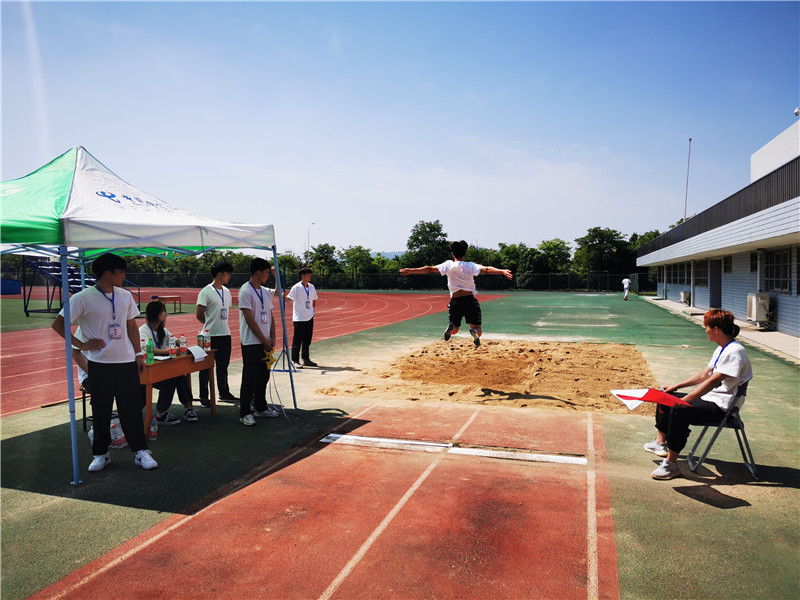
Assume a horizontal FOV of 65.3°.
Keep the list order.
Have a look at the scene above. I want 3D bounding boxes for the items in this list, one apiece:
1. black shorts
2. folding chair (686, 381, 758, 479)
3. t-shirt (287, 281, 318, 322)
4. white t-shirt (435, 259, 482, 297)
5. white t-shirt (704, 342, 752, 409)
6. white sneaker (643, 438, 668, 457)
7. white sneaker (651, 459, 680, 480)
[{"bbox_3d":[0.879,0.150,8.500,0.450,0.450,0.320,0,2,12],"label":"black shorts"},{"bbox_3d":[2.619,0.985,5.081,0.480,0.770,0.450,1,2,23],"label":"folding chair"},{"bbox_3d":[-1.687,0.038,10.850,0.510,0.660,0.290,-1,3,-37],"label":"t-shirt"},{"bbox_3d":[0.810,-0.286,8.500,0.620,0.510,0.320,0,2,12],"label":"white t-shirt"},{"bbox_3d":[2.670,0.615,5.080,0.380,0.560,0.490,1,2,21],"label":"white t-shirt"},{"bbox_3d":[2.280,1.296,5.468,0.265,0.120,0.100,2,3,36],"label":"white sneaker"},{"bbox_3d":[2.073,1.316,4.838,0.260,0.125,0.100,-1,2,-18],"label":"white sneaker"}]

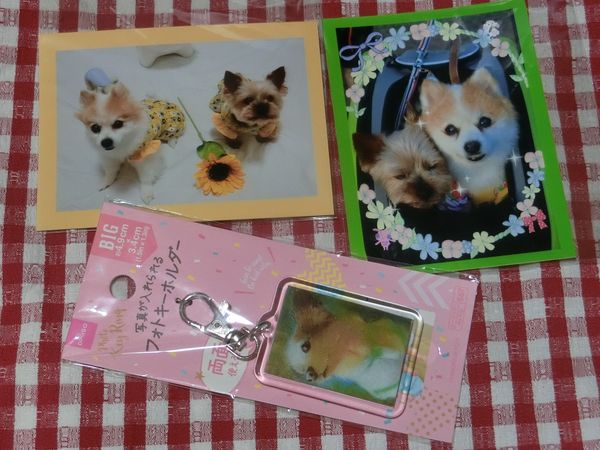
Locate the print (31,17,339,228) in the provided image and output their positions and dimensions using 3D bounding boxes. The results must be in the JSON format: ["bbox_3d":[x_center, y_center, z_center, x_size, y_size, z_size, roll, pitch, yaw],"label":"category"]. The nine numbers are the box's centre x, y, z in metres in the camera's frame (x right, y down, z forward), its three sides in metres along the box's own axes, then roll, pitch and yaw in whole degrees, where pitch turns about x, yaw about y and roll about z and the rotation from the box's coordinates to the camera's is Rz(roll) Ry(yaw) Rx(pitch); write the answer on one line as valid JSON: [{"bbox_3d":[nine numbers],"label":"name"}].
[{"bbox_3d":[-0.048,-0.042,0.423,0.117,0.002,0.086,-3,72,-3],"label":"print"}]

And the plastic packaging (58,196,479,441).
[{"bbox_3d":[-0.010,0.035,0.396,0.150,0.010,0.064,11,72,2],"label":"plastic packaging"}]

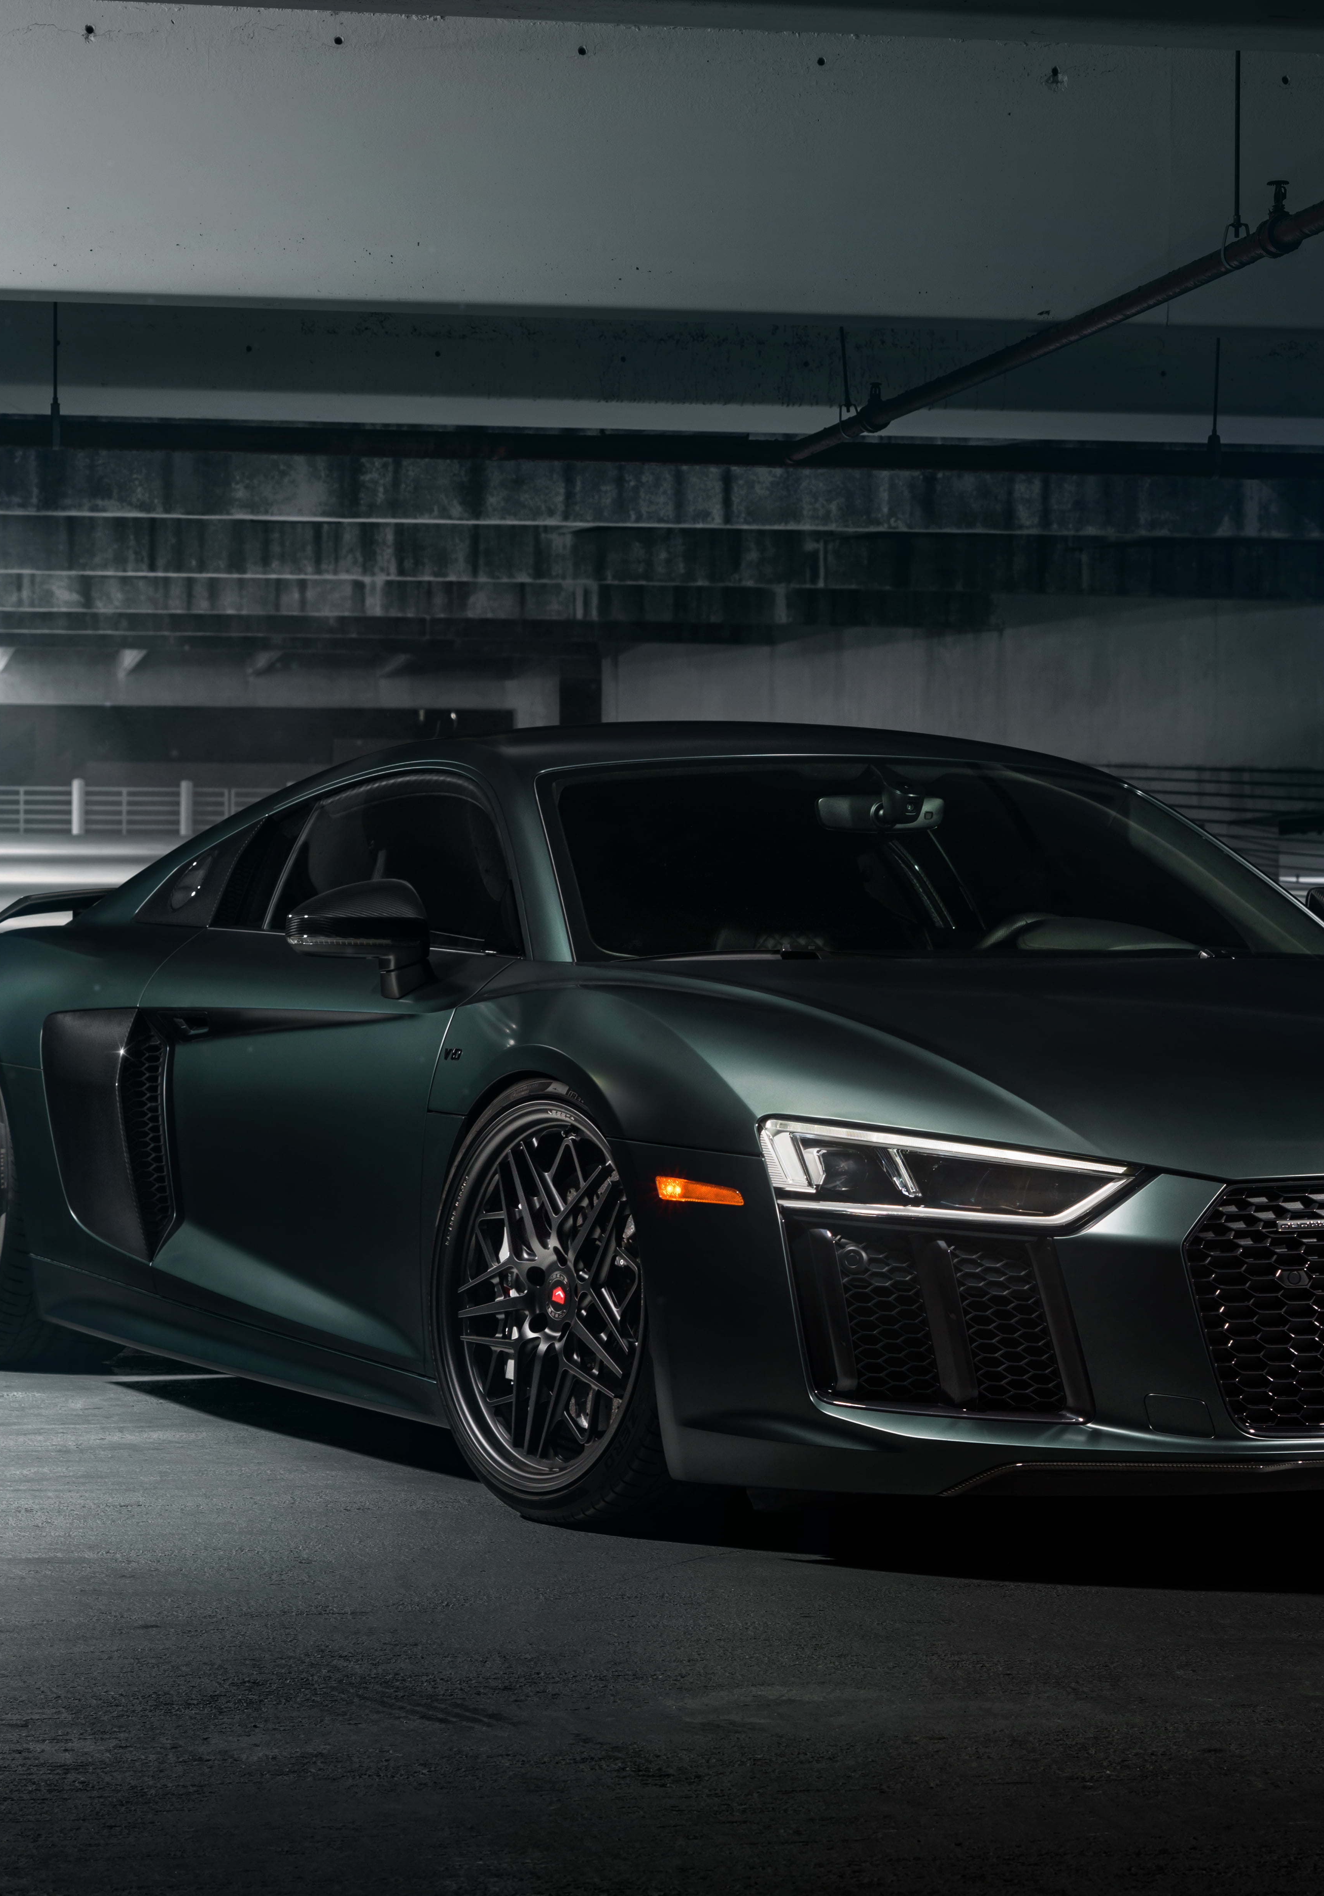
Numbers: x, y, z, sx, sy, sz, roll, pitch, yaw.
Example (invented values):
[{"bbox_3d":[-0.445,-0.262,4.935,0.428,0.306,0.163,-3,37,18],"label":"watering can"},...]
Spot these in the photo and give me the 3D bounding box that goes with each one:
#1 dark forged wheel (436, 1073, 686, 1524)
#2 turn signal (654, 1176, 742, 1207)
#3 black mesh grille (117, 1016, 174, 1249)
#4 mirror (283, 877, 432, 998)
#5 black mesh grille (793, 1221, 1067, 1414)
[{"bbox_3d":[-0.073,0.487,6.178,0.250,0.655,0.655,0,0,-33],"label":"dark forged wheel"},{"bbox_3d":[0.050,0.322,5.715,0.170,0.042,0.040,0,0,43],"label":"turn signal"},{"bbox_3d":[-0.905,0.329,7.681,0.130,0.420,0.110,0,0,11],"label":"black mesh grille"},{"bbox_3d":[-0.464,-0.021,6.733,0.210,0.190,0.170,0,0,-27],"label":"mirror"},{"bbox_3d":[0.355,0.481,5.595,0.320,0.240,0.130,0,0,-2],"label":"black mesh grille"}]

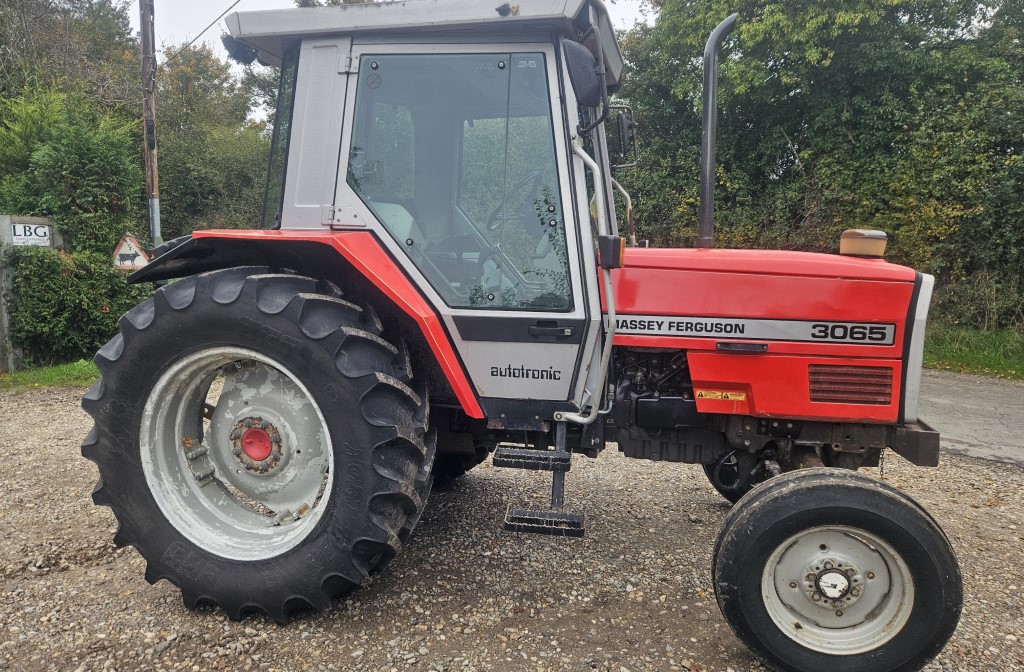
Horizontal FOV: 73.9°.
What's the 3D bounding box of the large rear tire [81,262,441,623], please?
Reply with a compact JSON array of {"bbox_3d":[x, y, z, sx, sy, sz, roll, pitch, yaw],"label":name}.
[{"bbox_3d":[-1.126,0.465,3.056,1.573,1.573,0.447,2,8,13],"label":"large rear tire"}]

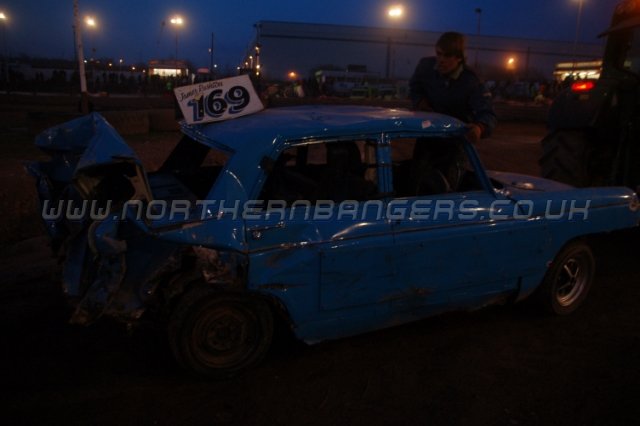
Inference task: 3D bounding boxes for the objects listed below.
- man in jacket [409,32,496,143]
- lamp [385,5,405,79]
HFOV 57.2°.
[{"bbox_3d":[0.900,-0.410,4.060,0.620,1.600,0.500,6,14,23],"label":"man in jacket"},{"bbox_3d":[6.425,-14.485,53.111,1.000,8.020,0.600,1,13,6],"label":"lamp"}]

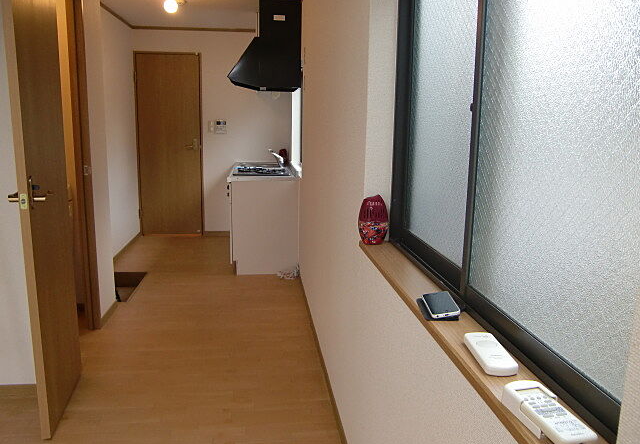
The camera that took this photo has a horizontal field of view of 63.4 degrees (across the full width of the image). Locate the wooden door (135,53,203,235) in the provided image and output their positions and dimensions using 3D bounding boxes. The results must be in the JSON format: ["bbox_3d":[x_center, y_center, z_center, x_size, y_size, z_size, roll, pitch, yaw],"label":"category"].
[{"bbox_3d":[-1.635,-0.811,5.655,0.675,1.980,0.070,0,11,-7],"label":"wooden door"}]

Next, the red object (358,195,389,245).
[{"bbox_3d":[0.181,-0.014,1.746,0.098,0.164,0.074,1,11,0],"label":"red object"}]

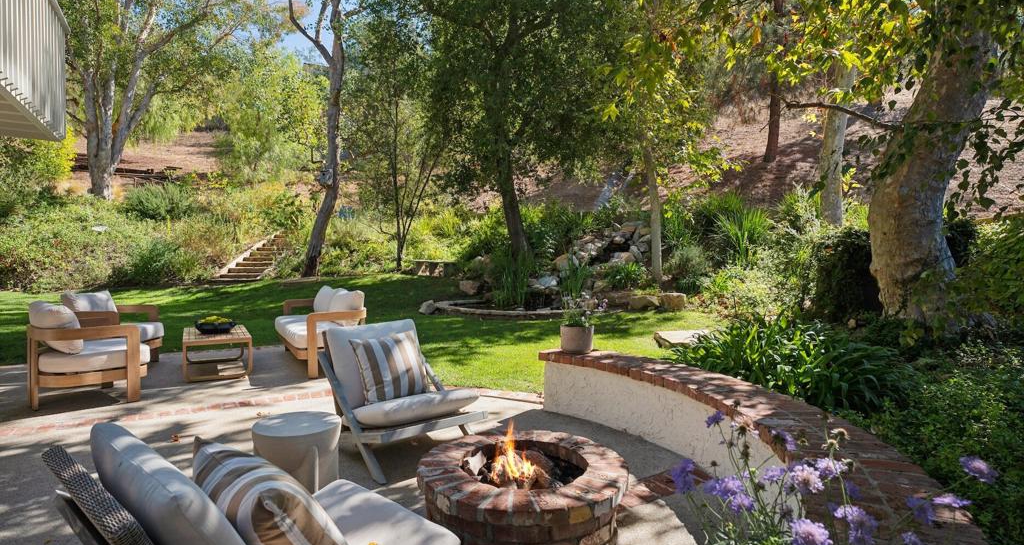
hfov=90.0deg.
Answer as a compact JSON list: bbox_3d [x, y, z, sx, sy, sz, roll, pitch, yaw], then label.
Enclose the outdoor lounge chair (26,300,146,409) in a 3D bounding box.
[{"bbox_3d":[-3.750,0.691,4.515,0.800,0.860,0.840,1,1,44],"label":"outdoor lounge chair"}]

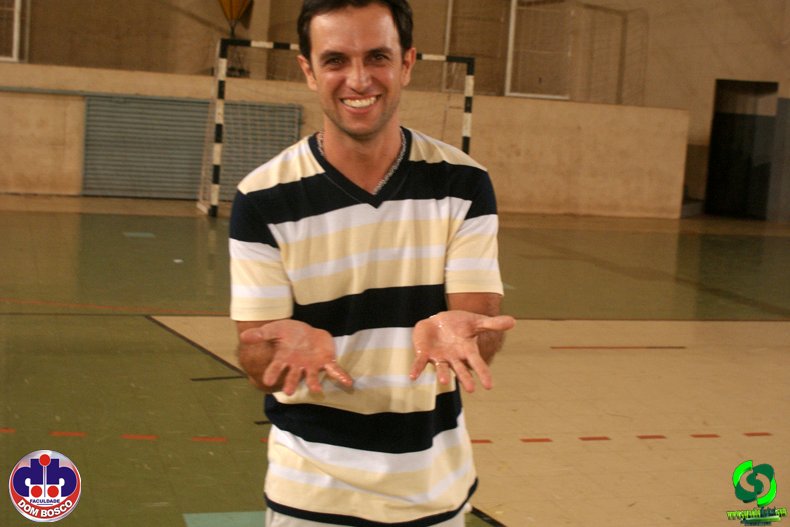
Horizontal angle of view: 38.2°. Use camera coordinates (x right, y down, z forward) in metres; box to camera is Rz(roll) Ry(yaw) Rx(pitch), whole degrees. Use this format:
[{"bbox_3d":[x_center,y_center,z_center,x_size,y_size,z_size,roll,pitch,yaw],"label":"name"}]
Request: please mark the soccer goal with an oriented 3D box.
[{"bbox_3d":[-0.743,-1.639,14.373,3.160,2.080,1.100,1,9,-16],"label":"soccer goal"}]

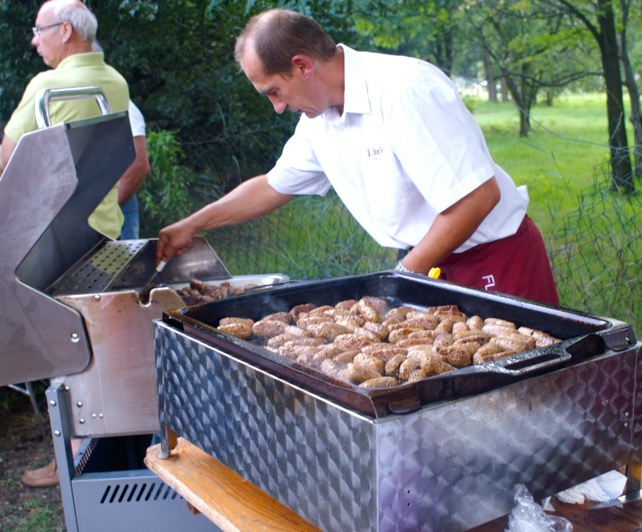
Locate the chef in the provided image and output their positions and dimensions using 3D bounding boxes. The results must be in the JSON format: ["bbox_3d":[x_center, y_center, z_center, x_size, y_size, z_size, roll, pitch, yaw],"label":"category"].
[{"bbox_3d":[0.114,0.214,2.060,0.800,1.600,0.620,-7,13,-24],"label":"chef"}]

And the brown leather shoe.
[{"bbox_3d":[-0.965,0.760,3.240,0.290,0.105,0.108,-2,12,-3],"label":"brown leather shoe"}]

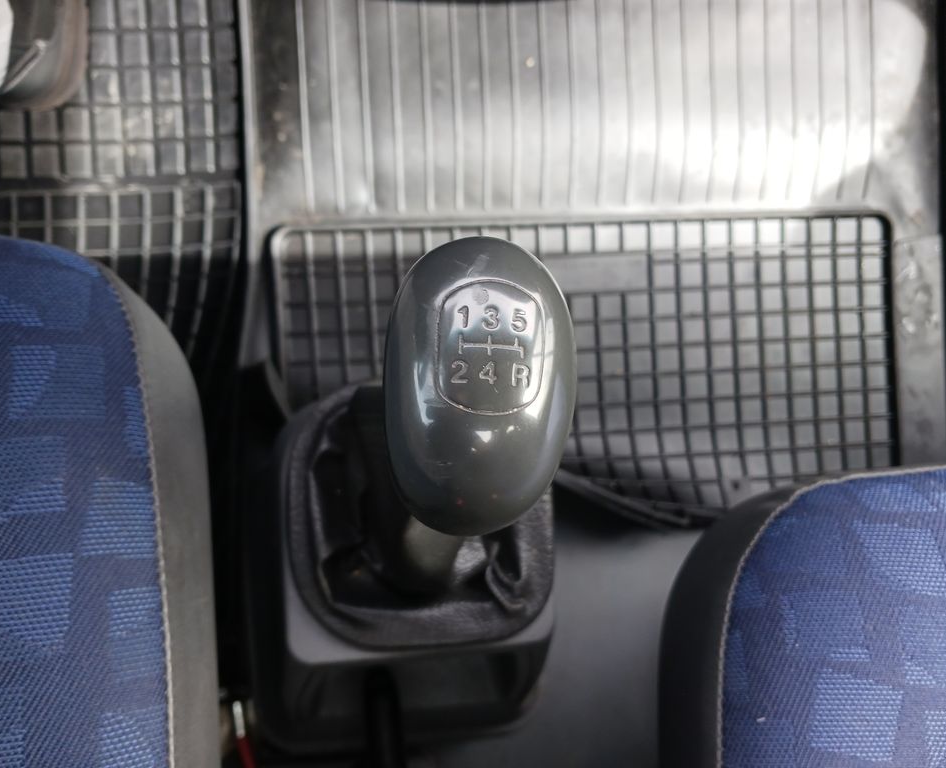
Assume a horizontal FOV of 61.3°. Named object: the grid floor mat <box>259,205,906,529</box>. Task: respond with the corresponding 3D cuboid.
[{"bbox_3d":[0.107,-0.015,0.649,0.524,0.020,0.251,-2,87,-8],"label":"grid floor mat"}]

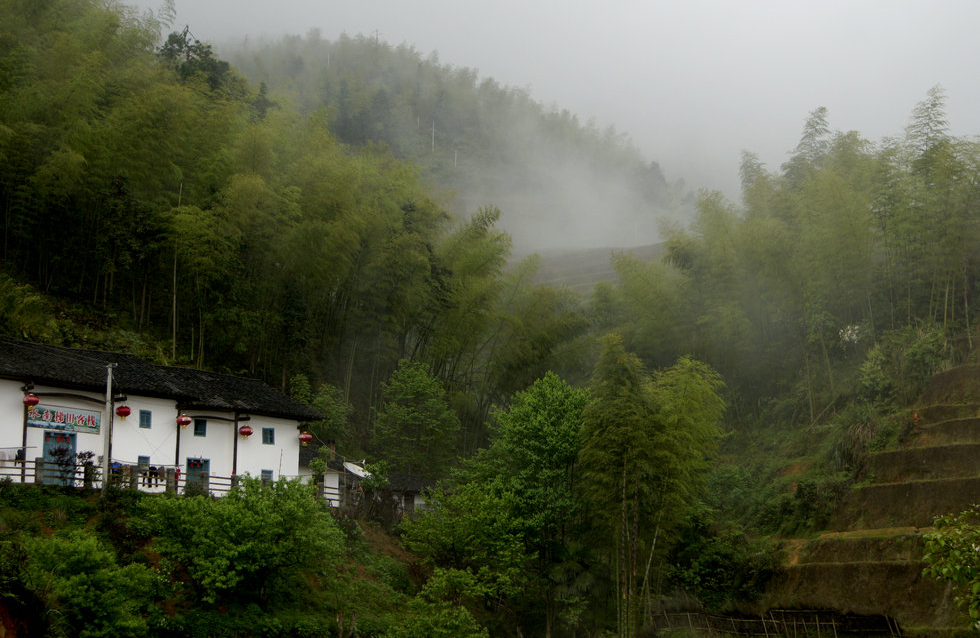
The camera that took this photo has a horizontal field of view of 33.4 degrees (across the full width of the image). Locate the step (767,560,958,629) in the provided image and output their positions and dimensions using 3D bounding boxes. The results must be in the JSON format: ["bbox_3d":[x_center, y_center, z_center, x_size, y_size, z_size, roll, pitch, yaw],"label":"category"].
[{"bbox_3d":[13.807,10.175,60.500,7.800,2.500,1.800,-8,-13,36],"label":"step"}]

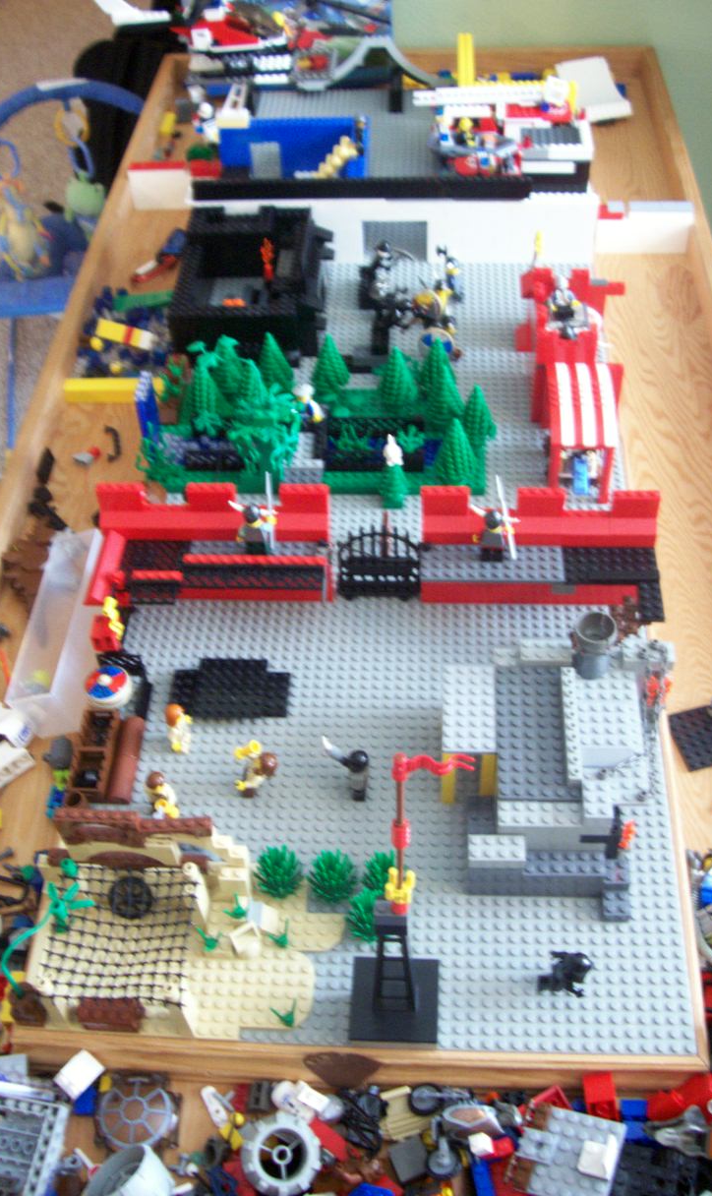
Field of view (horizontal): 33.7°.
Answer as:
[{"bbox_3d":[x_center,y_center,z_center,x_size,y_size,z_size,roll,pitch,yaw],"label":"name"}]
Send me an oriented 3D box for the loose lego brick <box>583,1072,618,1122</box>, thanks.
[{"bbox_3d":[0.133,0.273,0.639,0.016,0.016,0.022,-7,17,9],"label":"loose lego brick"}]

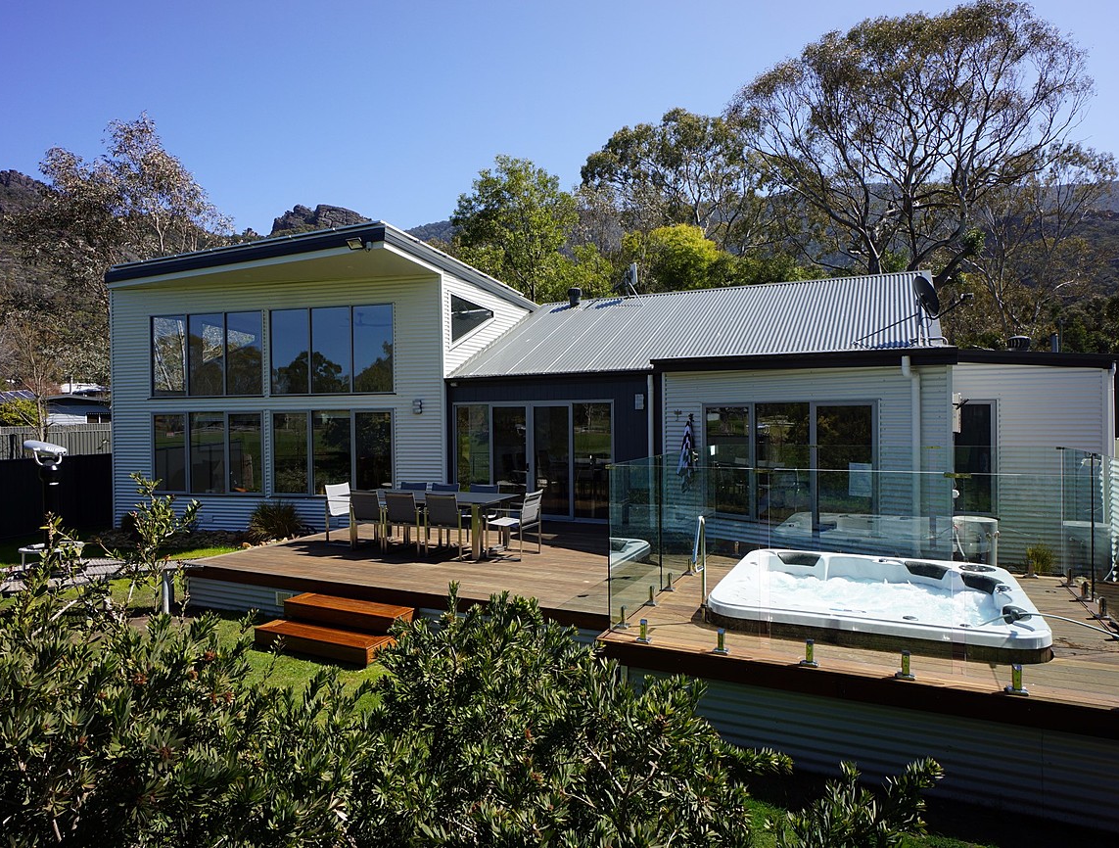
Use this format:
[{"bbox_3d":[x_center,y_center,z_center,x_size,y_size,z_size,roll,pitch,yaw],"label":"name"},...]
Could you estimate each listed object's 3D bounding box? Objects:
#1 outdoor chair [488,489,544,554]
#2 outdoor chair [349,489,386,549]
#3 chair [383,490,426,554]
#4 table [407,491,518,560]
[{"bbox_3d":[-0.593,1.331,8.966,0.600,0.870,0.570,0,1,25],"label":"outdoor chair"},{"bbox_3d":[-2.598,1.348,9.570,0.570,0.870,0.600,0,1,25],"label":"outdoor chair"},{"bbox_3d":[-2.048,1.344,9.331,0.570,0.870,0.600,0,1,25],"label":"chair"},{"bbox_3d":[-1.857,1.404,9.673,2.450,0.740,1.020,0,1,25],"label":"table"}]

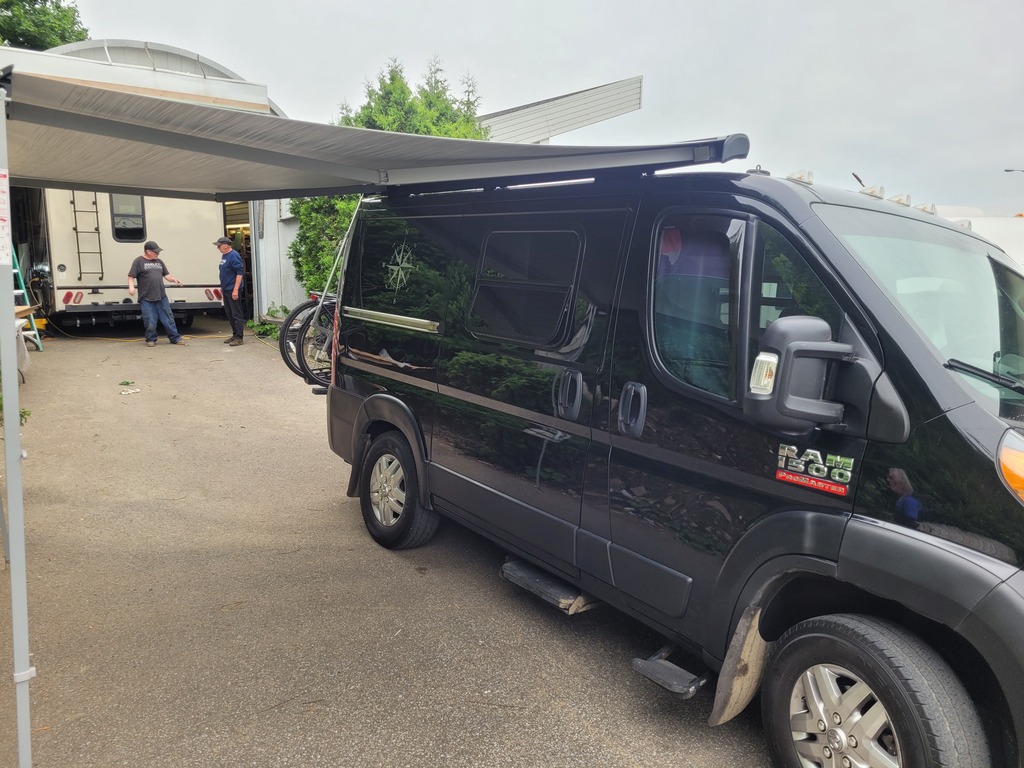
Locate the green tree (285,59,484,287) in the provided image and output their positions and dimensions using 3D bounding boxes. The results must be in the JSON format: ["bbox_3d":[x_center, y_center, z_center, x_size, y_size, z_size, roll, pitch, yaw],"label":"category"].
[{"bbox_3d":[-2.442,-3.566,15.087,3.300,5.358,2.900,-6,12,-37],"label":"green tree"}]

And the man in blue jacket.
[{"bbox_3d":[-4.632,-1.536,12.700,0.420,1.730,0.520,-8,14,-43],"label":"man in blue jacket"}]

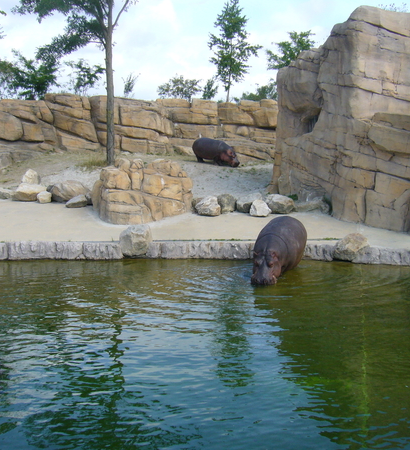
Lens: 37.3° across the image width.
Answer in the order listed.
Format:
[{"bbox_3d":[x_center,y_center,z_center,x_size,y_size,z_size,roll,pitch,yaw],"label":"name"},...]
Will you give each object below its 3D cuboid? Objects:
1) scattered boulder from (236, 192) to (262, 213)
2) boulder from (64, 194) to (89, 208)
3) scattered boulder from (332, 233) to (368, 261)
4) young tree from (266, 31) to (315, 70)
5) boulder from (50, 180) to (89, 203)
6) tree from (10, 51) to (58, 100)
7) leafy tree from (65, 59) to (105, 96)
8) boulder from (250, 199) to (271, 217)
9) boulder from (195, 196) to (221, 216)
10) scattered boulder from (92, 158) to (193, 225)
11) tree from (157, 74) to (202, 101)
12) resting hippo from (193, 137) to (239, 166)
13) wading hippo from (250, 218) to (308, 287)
[{"bbox_3d":[1.704,-0.833,23.500,0.950,0.660,0.800,0,8,0],"label":"scattered boulder"},{"bbox_3d":[-5.295,-0.968,25.000,0.870,0.500,0.620,-2,8,-12],"label":"boulder"},{"bbox_3d":[3.809,0.552,15.690,0.871,0.698,0.729,0,8,0],"label":"scattered boulder"},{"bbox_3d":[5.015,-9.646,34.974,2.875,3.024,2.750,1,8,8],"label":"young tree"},{"bbox_3d":[-5.684,-1.433,25.542,1.679,0.881,1.325,-2,8,-12],"label":"boulder"},{"bbox_3d":[-10.896,-9.482,39.000,3.000,3.400,2.700,-2,8,-15],"label":"tree"},{"bbox_3d":[-6.892,-8.509,35.140,2.216,2.205,2.137,-2,8,-11],"label":"leafy tree"},{"bbox_3d":[2.058,-0.632,22.300,0.760,0.600,0.550,0,8,0],"label":"boulder"},{"bbox_3d":[0.121,-0.653,20.950,0.853,0.664,0.747,0,8,0],"label":"boulder"},{"bbox_3d":[-2.022,-1.139,19.616,3.118,2.011,2.639,-1,8,-6],"label":"scattered boulder"},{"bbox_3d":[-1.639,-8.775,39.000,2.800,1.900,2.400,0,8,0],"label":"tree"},{"bbox_3d":[0.537,-3.730,31.000,2.550,1.350,1.000,6,10,38],"label":"resting hippo"},{"bbox_3d":[2.005,0.742,15.800,1.200,1.450,2.900,3,8,18],"label":"wading hippo"}]

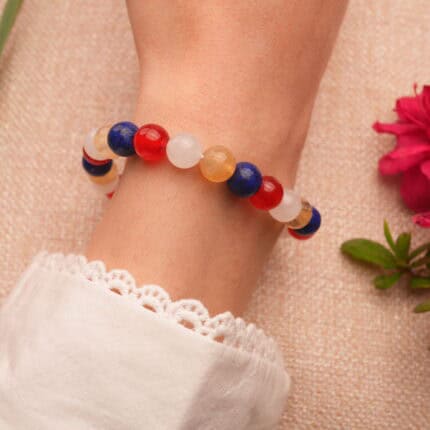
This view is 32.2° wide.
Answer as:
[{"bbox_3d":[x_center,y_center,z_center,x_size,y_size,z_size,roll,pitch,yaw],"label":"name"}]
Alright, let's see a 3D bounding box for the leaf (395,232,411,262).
[{"bbox_3d":[0.056,0.010,0.225,0.004,0.011,0.002,3,34,2],"label":"leaf"}]

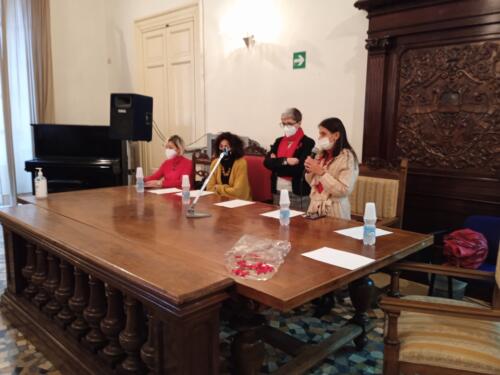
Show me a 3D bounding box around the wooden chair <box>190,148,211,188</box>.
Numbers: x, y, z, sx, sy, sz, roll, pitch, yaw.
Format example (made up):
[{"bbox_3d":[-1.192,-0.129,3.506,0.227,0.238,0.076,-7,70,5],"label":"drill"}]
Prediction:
[{"bbox_3d":[-0.729,0.161,4.801,0.480,1.110,0.530,8,11,44],"label":"wooden chair"}]

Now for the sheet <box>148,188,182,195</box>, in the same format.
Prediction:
[{"bbox_3d":[-0.855,0.038,4.129,0.210,0.005,0.297,8,11,44],"label":"sheet"}]

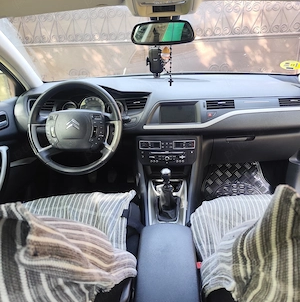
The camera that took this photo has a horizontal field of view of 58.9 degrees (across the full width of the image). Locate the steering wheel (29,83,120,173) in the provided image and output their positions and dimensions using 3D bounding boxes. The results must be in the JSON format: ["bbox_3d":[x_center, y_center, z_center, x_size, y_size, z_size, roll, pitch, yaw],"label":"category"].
[{"bbox_3d":[-0.300,-0.094,1.095,0.380,0.380,0.100,-1,-7,2],"label":"steering wheel"}]

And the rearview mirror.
[{"bbox_3d":[0.053,-0.462,1.039,0.250,0.080,0.045,4,22,19],"label":"rearview mirror"}]

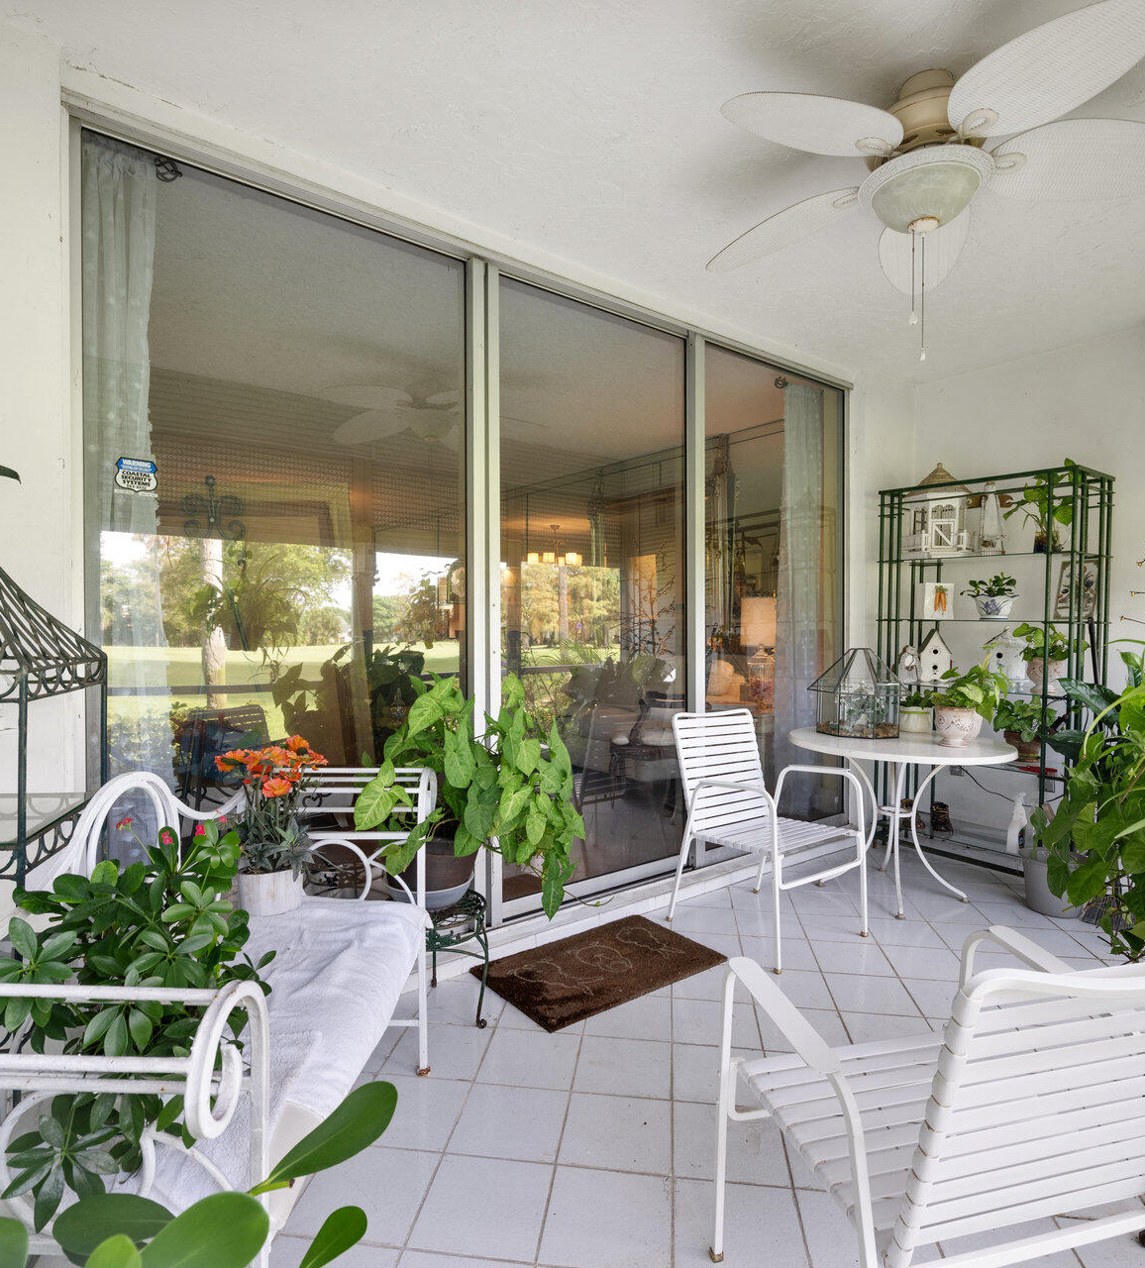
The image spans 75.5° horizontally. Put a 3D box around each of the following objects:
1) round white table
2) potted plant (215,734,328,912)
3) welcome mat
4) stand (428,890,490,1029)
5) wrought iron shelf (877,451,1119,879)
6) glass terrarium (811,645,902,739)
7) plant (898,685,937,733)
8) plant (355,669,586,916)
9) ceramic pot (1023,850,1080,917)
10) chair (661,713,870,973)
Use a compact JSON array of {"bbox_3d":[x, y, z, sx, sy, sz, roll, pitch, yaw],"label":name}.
[{"bbox_3d":[1.445,0.822,3.318,0.946,0.677,0.946,0,1,0],"label":"round white table"},{"bbox_3d":[-0.768,0.476,1.901,0.288,0.427,0.262,0,1,0],"label":"potted plant"},{"bbox_3d":[0.102,1.131,2.546,0.760,0.015,0.481,-1,1,-37],"label":"welcome mat"},{"bbox_3d":[-0.439,0.997,2.271,0.380,0.347,0.375,0,1,0],"label":"stand"},{"bbox_3d":[2.068,0.194,3.678,0.406,1.856,0.887,-1,1,-38],"label":"wrought iron shelf"},{"bbox_3d":[1.380,0.277,3.557,0.463,0.409,0.457,0,1,-20],"label":"glass terrarium"},{"bbox_3d":[1.685,0.368,3.622,0.200,0.224,0.195,0,1,0],"label":"plant"},{"bbox_3d":[-0.326,0.507,2.310,0.661,0.748,0.545,0,0,-8],"label":"plant"},{"bbox_3d":[2.031,1.047,3.112,0.262,0.229,0.262,0,1,0],"label":"ceramic pot"},{"bbox_3d":[0.726,0.727,2.894,0.551,0.812,0.638,-1,1,-35],"label":"chair"}]

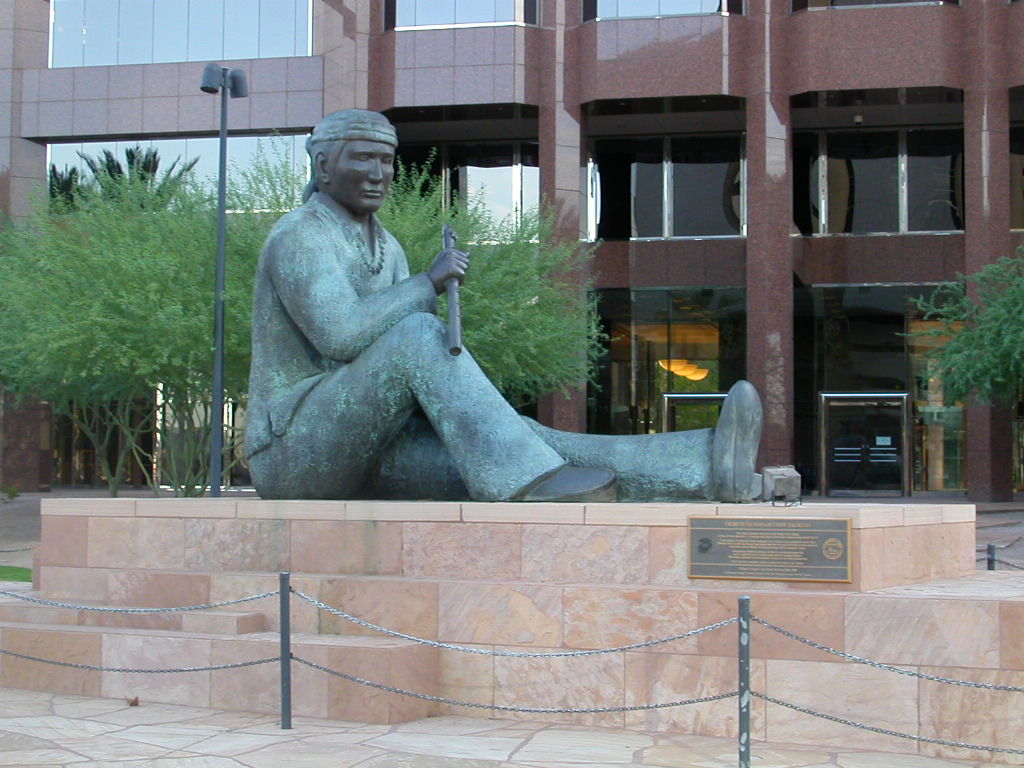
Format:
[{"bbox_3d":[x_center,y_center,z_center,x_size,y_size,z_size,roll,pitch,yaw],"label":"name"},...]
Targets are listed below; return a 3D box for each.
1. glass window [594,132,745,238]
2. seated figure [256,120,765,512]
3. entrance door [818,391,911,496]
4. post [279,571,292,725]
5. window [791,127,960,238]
[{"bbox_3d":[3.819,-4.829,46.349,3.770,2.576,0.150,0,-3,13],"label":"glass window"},{"bbox_3d":[-0.266,-0.729,16.055,4.700,3.420,1.900,-1,-3,28],"label":"seated figure"},{"bbox_3d":[8.373,1.435,44.950,2.139,2.471,0.200,0,-3,13],"label":"entrance door"},{"bbox_3d":[-1.481,1.750,12.442,0.061,1.020,0.061,0,-3,0],"label":"post"},{"bbox_3d":[8.783,-4.840,45.246,3.991,2.551,0.150,0,-3,13],"label":"window"}]

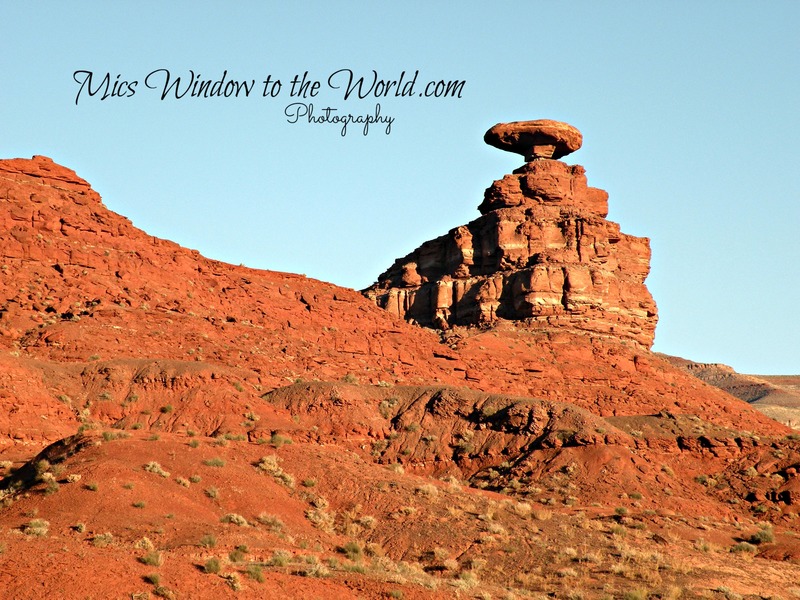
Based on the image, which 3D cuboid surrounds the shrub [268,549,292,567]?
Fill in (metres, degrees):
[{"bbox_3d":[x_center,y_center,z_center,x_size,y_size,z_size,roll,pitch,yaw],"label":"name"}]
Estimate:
[{"bbox_3d":[-3.997,8.613,109.000,0.779,0.584,0.701,0,-2,0],"label":"shrub"}]

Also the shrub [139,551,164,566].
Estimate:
[{"bbox_3d":[-8.116,8.409,106.000,0.757,0.505,0.682,0,-2,0],"label":"shrub"}]

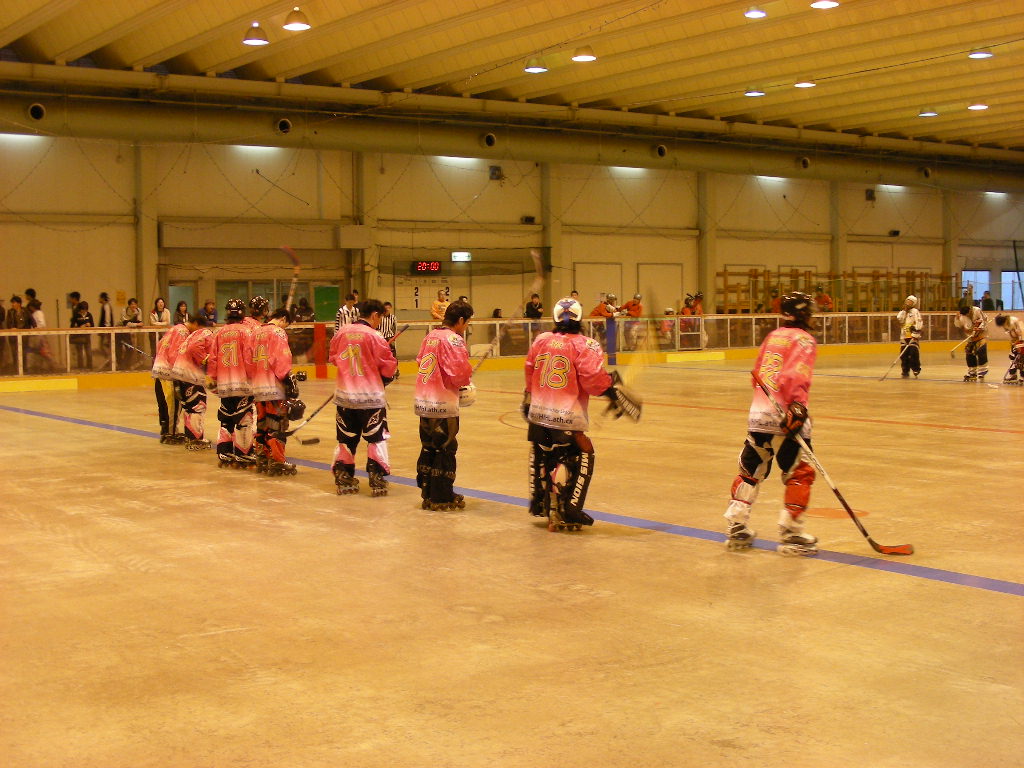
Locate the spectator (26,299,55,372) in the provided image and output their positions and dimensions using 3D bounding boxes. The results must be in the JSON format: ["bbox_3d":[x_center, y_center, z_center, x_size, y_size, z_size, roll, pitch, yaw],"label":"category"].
[{"bbox_3d":[-9.874,-0.969,29.681,0.500,1.612,0.460,-3,4,-36],"label":"spectator"}]

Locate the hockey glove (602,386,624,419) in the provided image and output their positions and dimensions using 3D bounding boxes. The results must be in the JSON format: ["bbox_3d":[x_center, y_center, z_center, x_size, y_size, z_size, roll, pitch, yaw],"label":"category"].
[{"bbox_3d":[0.776,0.141,10.850,0.180,0.250,0.160,-3,4,-35],"label":"hockey glove"}]

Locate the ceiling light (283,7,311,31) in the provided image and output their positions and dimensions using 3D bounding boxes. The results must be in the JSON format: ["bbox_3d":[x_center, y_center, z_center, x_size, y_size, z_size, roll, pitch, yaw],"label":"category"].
[{"bbox_3d":[-4.115,-6.999,27.088,0.530,0.410,0.530,-1,3,0],"label":"ceiling light"}]

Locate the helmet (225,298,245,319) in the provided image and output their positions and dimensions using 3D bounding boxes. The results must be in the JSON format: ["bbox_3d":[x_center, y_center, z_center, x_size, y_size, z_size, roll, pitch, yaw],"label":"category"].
[{"bbox_3d":[-2.965,-0.808,15.200,0.220,0.210,0.280,0,3,6],"label":"helmet"}]

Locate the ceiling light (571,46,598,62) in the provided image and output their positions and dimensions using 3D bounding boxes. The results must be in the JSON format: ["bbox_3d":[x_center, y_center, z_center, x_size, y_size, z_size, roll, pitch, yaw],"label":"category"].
[{"bbox_3d":[1.515,-7.047,30.124,0.520,0.310,0.520,-1,3,0],"label":"ceiling light"}]

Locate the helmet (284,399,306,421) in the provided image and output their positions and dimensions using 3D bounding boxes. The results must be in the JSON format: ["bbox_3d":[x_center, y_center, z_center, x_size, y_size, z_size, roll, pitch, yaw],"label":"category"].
[{"bbox_3d":[-2.249,0.265,14.750,0.260,0.230,0.210,-3,4,-30],"label":"helmet"}]

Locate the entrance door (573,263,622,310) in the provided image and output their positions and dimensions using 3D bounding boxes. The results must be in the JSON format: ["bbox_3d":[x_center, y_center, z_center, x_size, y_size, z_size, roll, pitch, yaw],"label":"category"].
[{"bbox_3d":[2.531,-2.308,41.587,1.810,2.470,0.100,-3,4,-35],"label":"entrance door"}]

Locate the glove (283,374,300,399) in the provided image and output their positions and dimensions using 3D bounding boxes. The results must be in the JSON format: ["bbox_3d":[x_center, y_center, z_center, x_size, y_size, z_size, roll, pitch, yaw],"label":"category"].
[{"bbox_3d":[-2.267,0.026,14.600,0.200,0.260,0.180,-4,4,-45],"label":"glove"}]

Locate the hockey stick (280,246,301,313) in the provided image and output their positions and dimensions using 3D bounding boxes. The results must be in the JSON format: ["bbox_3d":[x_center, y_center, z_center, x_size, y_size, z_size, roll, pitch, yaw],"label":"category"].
[{"bbox_3d":[-2.451,-0.750,15.100,0.260,1.420,0.080,10,0,-6],"label":"hockey stick"}]

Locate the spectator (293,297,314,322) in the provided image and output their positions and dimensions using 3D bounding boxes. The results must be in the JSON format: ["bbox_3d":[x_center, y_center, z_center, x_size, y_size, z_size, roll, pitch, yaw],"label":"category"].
[{"bbox_3d":[-4.917,-1.298,33.677,0.500,1.530,0.400,-2,4,-28],"label":"spectator"}]

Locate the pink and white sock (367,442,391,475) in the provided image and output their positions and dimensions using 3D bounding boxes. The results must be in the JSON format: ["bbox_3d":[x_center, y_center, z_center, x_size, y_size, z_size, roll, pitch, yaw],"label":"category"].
[{"bbox_3d":[-1.222,0.670,12.950,0.170,0.360,0.190,2,5,42],"label":"pink and white sock"}]

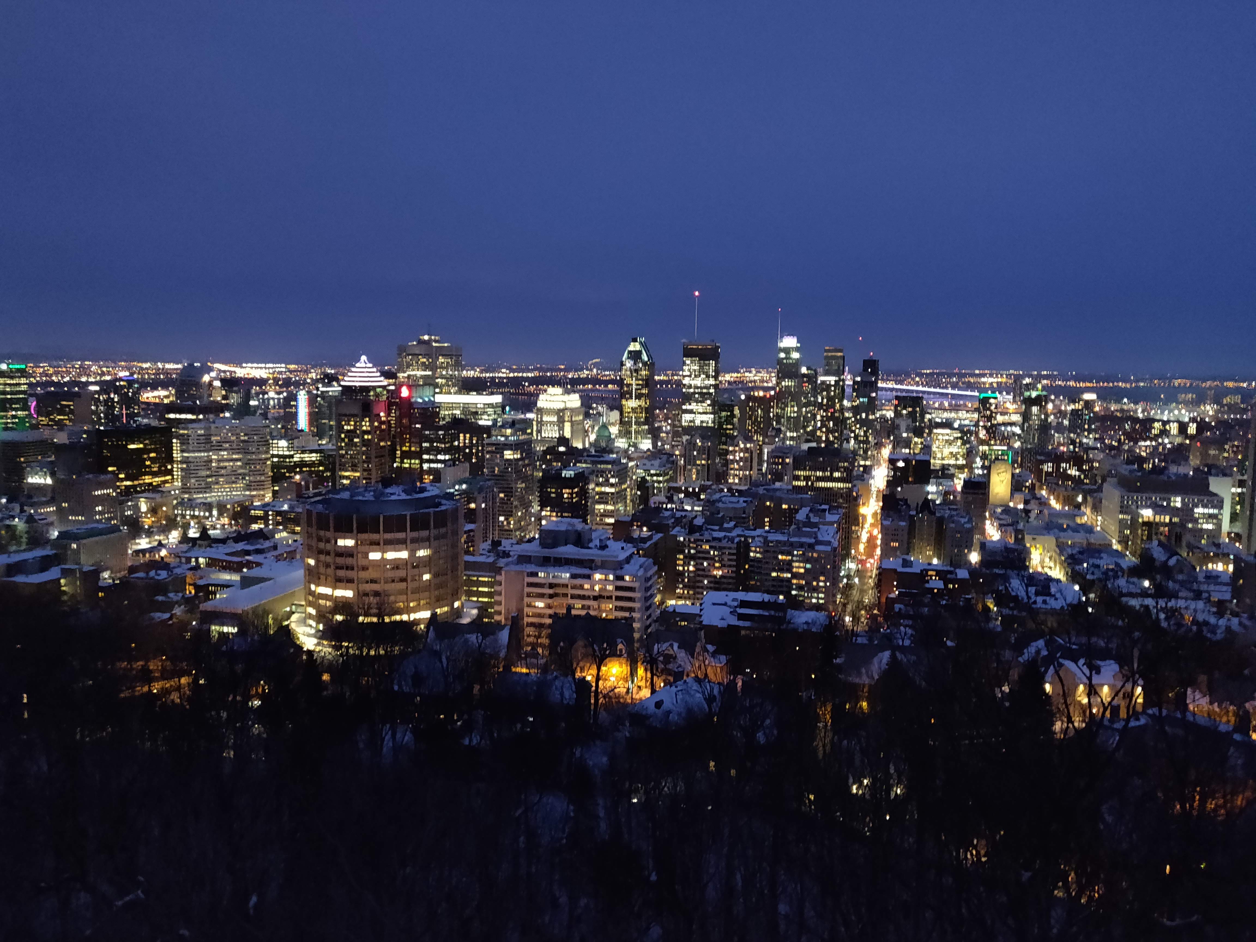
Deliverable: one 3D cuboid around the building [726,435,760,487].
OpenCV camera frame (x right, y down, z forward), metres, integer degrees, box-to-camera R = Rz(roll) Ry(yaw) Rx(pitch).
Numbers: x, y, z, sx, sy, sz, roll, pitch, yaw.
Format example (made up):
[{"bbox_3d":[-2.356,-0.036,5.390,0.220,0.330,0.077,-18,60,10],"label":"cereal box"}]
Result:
[{"bbox_3d":[109.330,5.540,860.130,27.000,79.000,26.000,3,7,17],"label":"building"}]

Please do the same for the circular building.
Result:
[{"bbox_3d":[-79.550,25.400,294.740,50.000,40.000,50.000,-2,7,-15],"label":"circular building"}]

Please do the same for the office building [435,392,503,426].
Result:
[{"bbox_3d":[-194.180,-39.100,1108.150,69.000,110.000,37.000,3,7,16],"label":"office building"}]

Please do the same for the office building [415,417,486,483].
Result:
[{"bbox_3d":[-165.740,-9.060,852.740,38.000,76.000,56.000,3,7,16],"label":"office building"}]

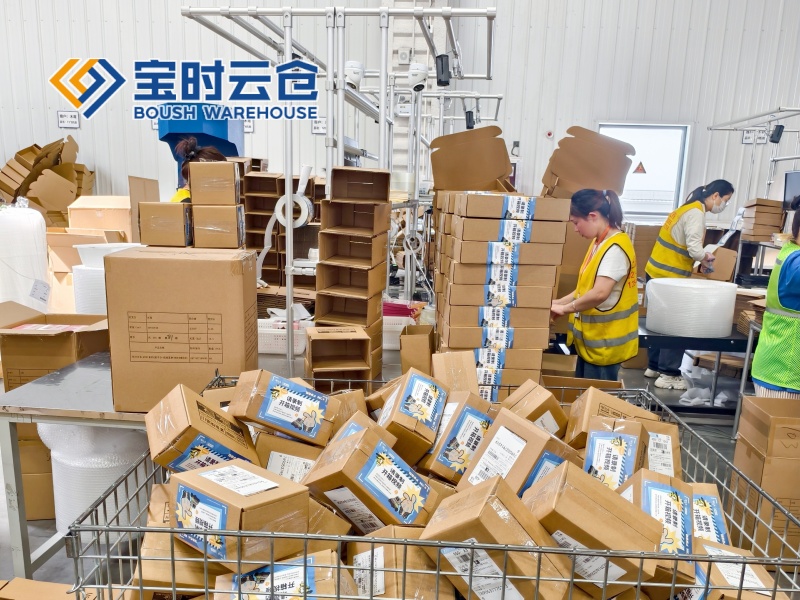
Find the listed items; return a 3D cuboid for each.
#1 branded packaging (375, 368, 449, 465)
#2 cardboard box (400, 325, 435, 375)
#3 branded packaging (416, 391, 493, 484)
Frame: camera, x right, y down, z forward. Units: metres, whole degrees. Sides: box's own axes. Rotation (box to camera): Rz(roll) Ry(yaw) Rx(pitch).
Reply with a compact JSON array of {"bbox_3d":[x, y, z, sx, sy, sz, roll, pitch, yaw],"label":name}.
[{"bbox_3d":[0.016,0.284,1.233,0.099,0.143,0.196,32,31,-3],"label":"branded packaging"},{"bbox_3d":[0.058,0.205,1.802,0.100,0.200,0.142,3,11,7],"label":"cardboard box"},{"bbox_3d":[0.136,0.330,1.268,0.099,0.196,0.143,33,-19,-8],"label":"branded packaging"}]

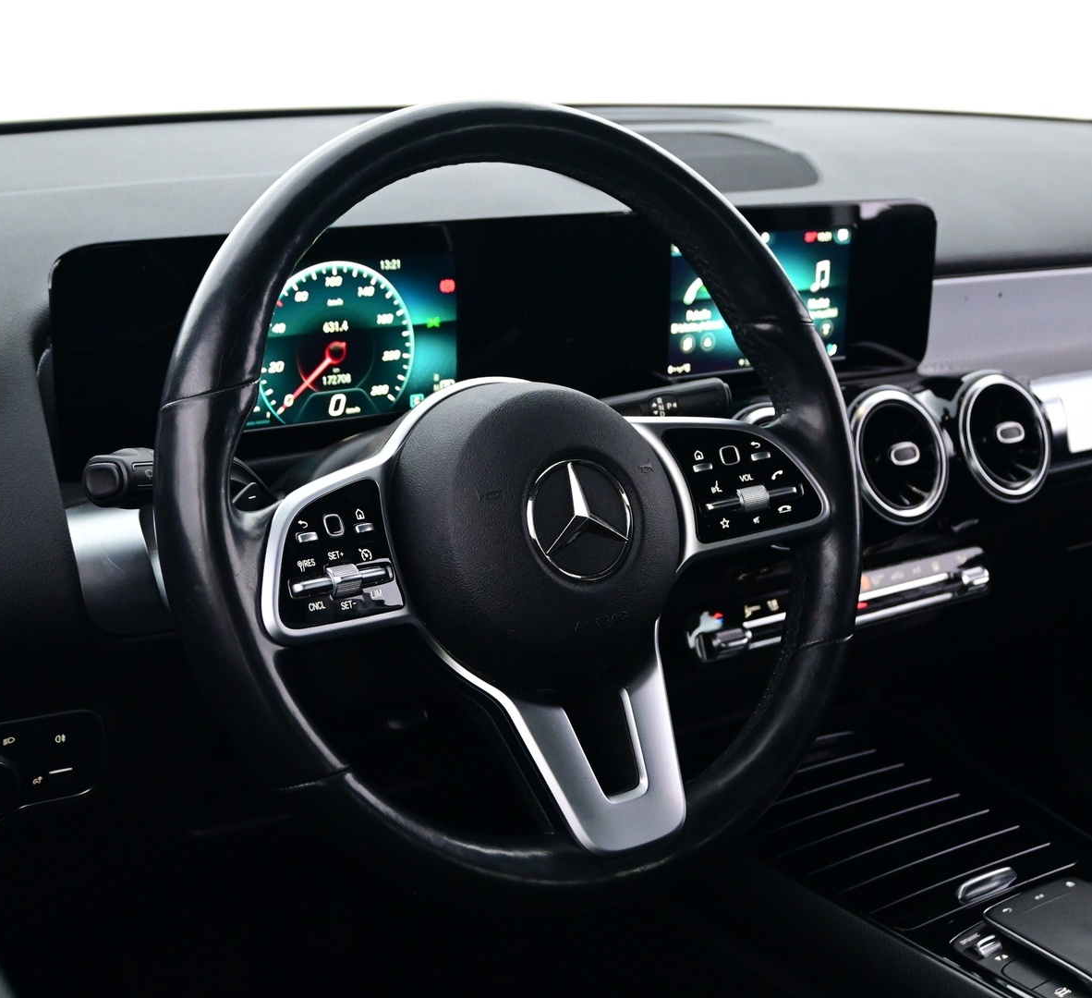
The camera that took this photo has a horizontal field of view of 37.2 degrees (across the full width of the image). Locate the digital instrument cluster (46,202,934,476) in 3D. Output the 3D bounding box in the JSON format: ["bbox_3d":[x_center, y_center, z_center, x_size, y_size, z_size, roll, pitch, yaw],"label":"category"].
[{"bbox_3d":[0.003,-0.116,1.009,0.635,0.120,0.038,-9,18,-33],"label":"digital instrument cluster"}]

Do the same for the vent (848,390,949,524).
[{"bbox_3d":[0.226,-0.028,1.076,0.090,0.090,0.040,-11,-2,-36],"label":"vent"}]

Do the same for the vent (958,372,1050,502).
[{"bbox_3d":[0.313,-0.043,1.133,0.090,0.090,0.040,-11,-2,-36],"label":"vent"}]

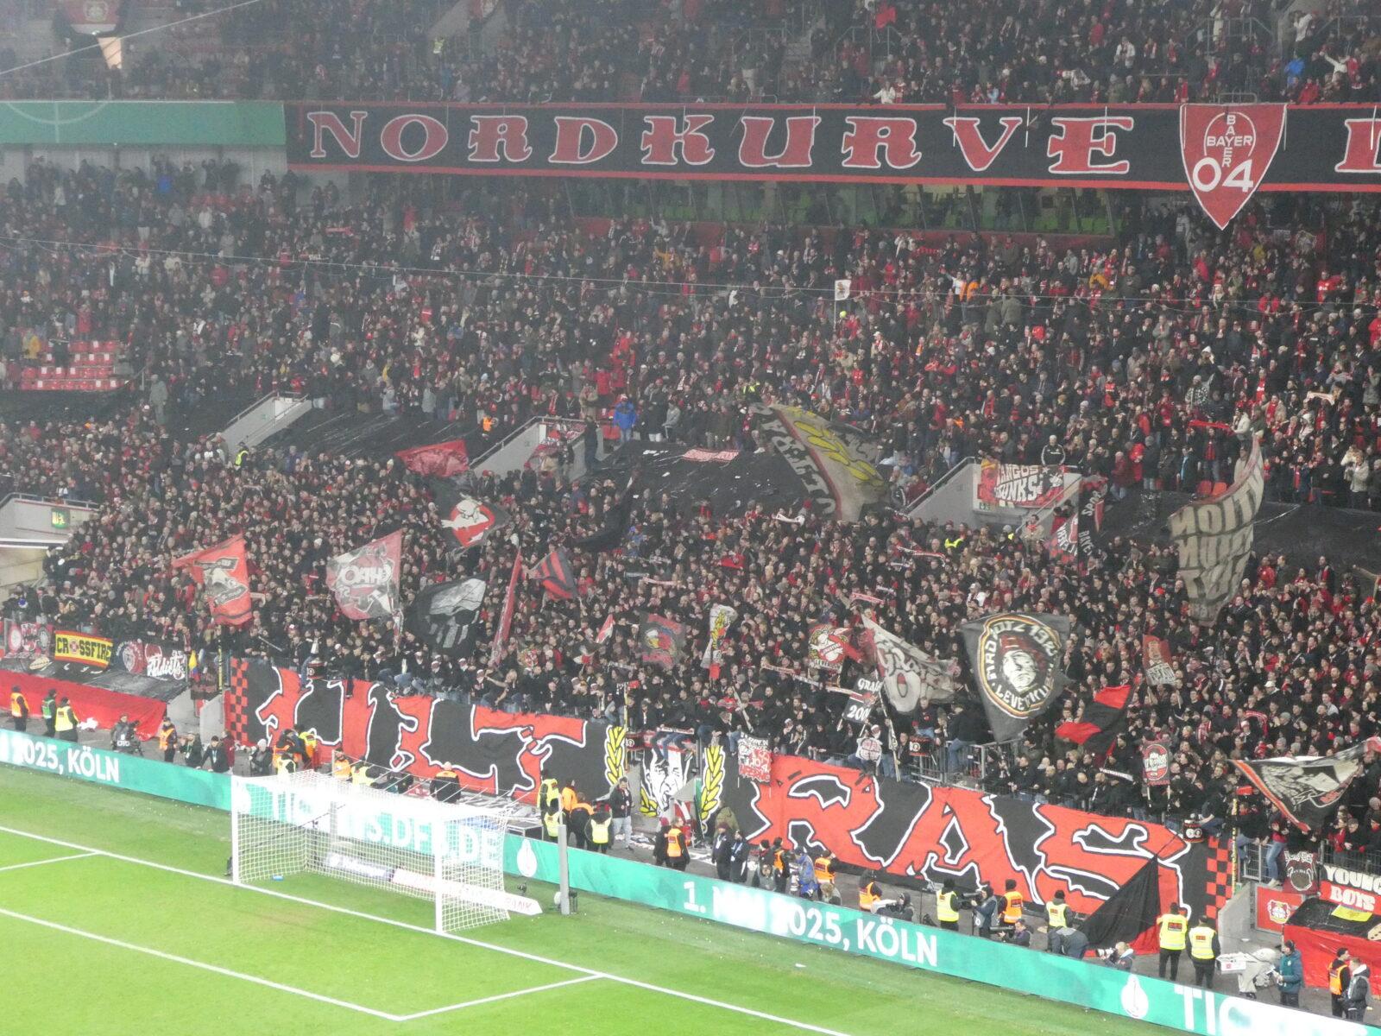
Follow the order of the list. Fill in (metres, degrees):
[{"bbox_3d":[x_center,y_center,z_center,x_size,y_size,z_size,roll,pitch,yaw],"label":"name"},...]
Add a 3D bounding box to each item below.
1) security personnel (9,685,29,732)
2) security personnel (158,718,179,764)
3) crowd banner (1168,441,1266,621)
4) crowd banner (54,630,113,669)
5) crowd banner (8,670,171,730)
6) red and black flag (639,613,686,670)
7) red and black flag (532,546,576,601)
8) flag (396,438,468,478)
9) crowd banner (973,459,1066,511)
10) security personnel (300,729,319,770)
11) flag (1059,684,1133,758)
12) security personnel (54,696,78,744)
[{"bbox_3d":[-19.222,5.667,102.848,0.420,1.740,0.580,-4,7,-32],"label":"security personnel"},{"bbox_3d":[-14.103,6.261,97.156,0.560,1.740,0.420,4,7,37],"label":"security personnel"},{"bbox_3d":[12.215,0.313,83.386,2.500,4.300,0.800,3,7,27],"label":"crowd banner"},{"bbox_3d":[-18.275,3.949,107.672,0.100,0.880,2.900,-6,8,-44],"label":"crowd banner"},{"bbox_3d":[-17.964,5.557,105.841,0.300,1.350,9.000,-6,8,-44],"label":"crowd banner"},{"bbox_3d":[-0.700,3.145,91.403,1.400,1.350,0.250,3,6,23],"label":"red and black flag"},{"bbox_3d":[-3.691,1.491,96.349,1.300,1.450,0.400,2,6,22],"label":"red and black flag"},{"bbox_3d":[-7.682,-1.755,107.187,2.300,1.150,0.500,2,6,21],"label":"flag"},{"bbox_3d":[8.833,-0.859,96.321,0.120,1.100,3.050,-6,8,-44],"label":"crowd banner"},{"bbox_3d":[-10.257,6.390,96.371,0.580,1.650,0.500,-5,8,-40],"label":"security personnel"},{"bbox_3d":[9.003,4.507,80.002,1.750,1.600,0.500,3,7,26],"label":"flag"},{"bbox_3d":[-17.473,5.900,100.519,0.450,1.760,0.600,-5,8,-42],"label":"security personnel"}]

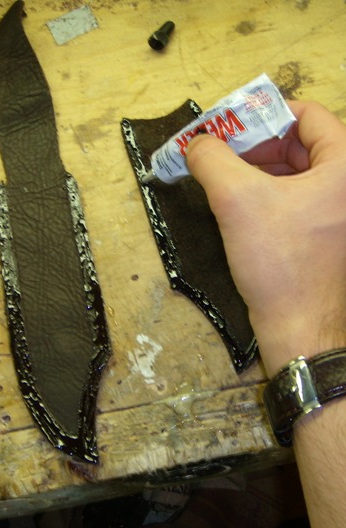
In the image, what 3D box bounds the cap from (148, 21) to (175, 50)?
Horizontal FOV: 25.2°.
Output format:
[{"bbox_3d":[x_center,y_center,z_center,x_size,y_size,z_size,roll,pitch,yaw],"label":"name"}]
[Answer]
[{"bbox_3d":[-0.007,-0.169,0.567,0.012,0.012,0.023,27,63,8],"label":"cap"}]

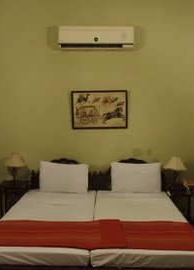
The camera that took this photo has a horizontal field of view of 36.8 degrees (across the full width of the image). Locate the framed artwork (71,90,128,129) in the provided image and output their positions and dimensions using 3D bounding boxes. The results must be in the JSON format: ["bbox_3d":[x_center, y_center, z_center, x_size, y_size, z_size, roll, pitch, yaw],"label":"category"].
[{"bbox_3d":[0.042,-0.351,4.102,0.786,0.540,0.030,1,5,2],"label":"framed artwork"}]

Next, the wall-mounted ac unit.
[{"bbox_3d":[-0.003,-1.291,3.929,0.991,0.269,0.215,1,5,2],"label":"wall-mounted ac unit"}]

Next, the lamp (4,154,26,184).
[{"bbox_3d":[-1.144,0.469,4.057,0.292,0.430,0.292,1,5,2],"label":"lamp"}]

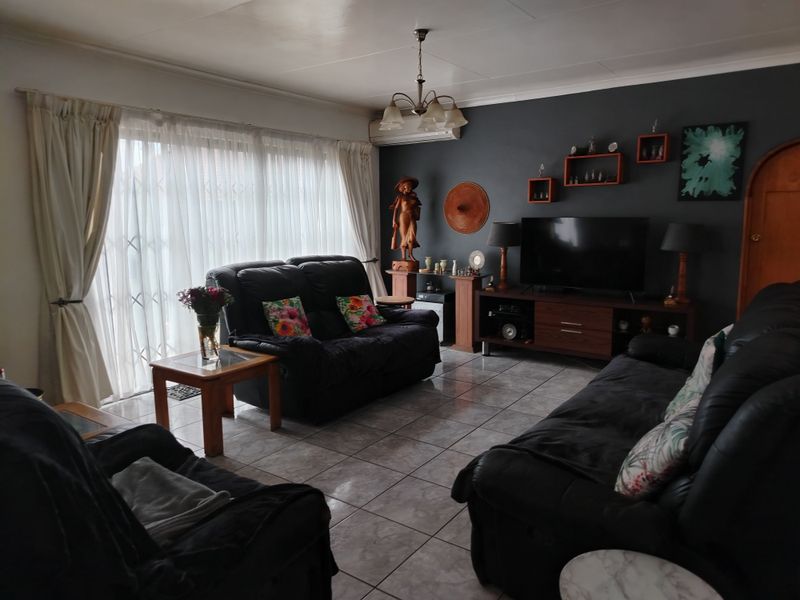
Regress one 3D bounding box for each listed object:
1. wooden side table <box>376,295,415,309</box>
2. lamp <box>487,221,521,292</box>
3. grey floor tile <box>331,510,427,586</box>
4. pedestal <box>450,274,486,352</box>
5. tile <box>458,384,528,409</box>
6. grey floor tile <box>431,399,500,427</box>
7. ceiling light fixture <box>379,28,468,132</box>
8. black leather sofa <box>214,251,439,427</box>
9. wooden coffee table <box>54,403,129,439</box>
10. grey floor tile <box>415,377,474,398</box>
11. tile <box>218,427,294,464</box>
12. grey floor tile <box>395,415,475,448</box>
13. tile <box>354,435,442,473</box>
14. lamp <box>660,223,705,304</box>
[{"bbox_3d":[-0.032,0.250,5.640,0.380,0.510,0.380,6,11,35],"label":"wooden side table"},{"bbox_3d":[1.036,-0.440,5.491,0.339,0.641,0.339,6,11,35],"label":"lamp"},{"bbox_3d":[-0.138,1.050,2.378,0.400,0.010,0.400,6,11,35],"label":"grey floor tile"},{"bbox_3d":[0.700,0.127,5.626,0.278,0.734,0.266,6,11,35],"label":"pedestal"},{"bbox_3d":[0.695,0.734,4.211,0.399,0.010,0.399,6,11,35],"label":"tile"},{"bbox_3d":[0.462,0.788,3.886,0.399,0.010,0.399,6,11,35],"label":"grey floor tile"},{"bbox_3d":[0.142,-1.438,3.603,0.580,0.592,0.580,0,9,0],"label":"ceiling light fixture"},{"bbox_3d":[-0.516,0.175,4.594,1.085,1.040,1.648,6,11,35],"label":"black leather sofa"},{"bbox_3d":[-1.577,0.809,2.445,0.555,0.490,0.555,6,11,35],"label":"wooden coffee table"},{"bbox_3d":[0.367,0.698,4.441,0.399,0.010,0.399,6,11,35],"label":"grey floor tile"},{"bbox_3d":[-0.889,0.891,3.391,0.400,0.010,0.400,6,11,35],"label":"tile"},{"bbox_3d":[0.236,0.856,3.613,0.403,0.010,0.403,6,11,35],"label":"grey floor tile"},{"bbox_3d":[0.000,0.911,3.285,0.403,0.010,0.403,6,11,35],"label":"tile"},{"bbox_3d":[2.358,-0.296,4.566,0.339,0.641,0.339,6,11,35],"label":"lamp"}]

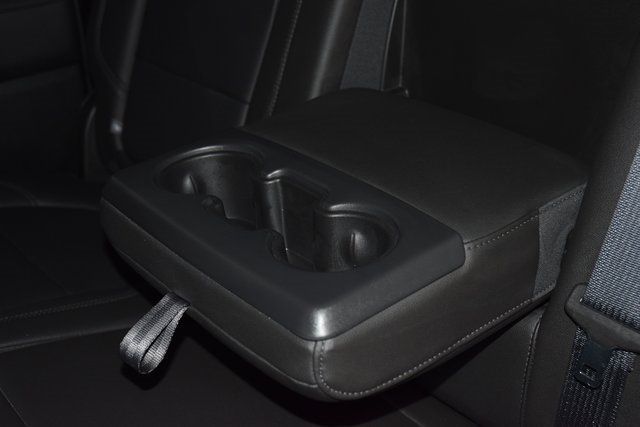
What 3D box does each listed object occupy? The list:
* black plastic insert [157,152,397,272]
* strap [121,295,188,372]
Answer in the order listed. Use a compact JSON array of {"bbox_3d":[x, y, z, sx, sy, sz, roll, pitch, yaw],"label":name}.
[{"bbox_3d":[-0.038,0.019,0.714,0.090,0.066,0.247,-25,36,-32],"label":"black plastic insert"},{"bbox_3d":[-0.123,0.090,0.681,0.050,0.043,0.032,-25,36,-32],"label":"strap"}]

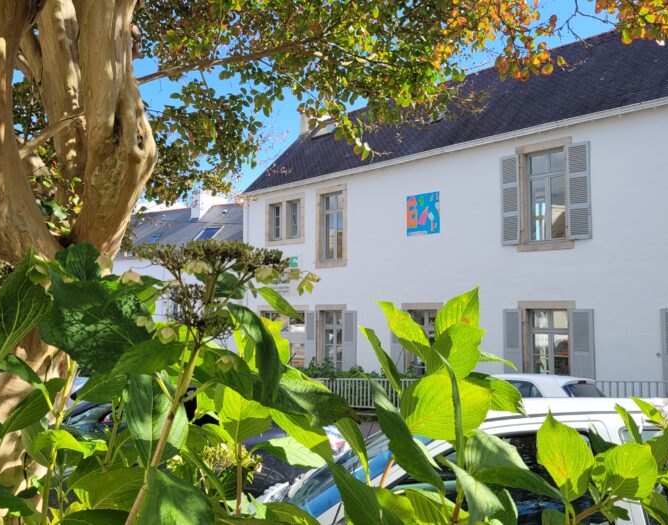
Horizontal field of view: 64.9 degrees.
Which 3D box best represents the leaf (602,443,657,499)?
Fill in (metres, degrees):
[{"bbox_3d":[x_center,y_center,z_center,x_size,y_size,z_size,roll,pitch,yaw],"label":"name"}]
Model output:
[{"bbox_3d":[0.472,0.332,0.840,0.089,0.089,0.050,-3,-7,28],"label":"leaf"}]

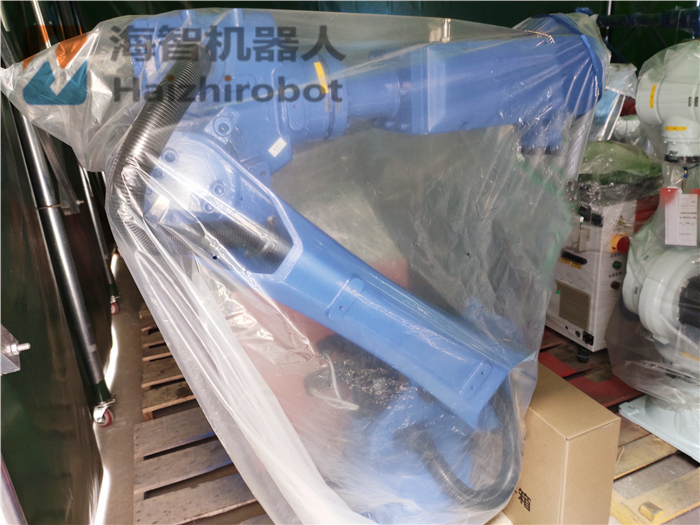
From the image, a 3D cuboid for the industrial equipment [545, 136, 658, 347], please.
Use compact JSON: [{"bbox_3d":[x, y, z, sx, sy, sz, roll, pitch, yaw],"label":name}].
[{"bbox_3d":[0.892,-0.063,1.855,0.226,0.719,0.289,-12,20,-19],"label":"industrial equipment"}]

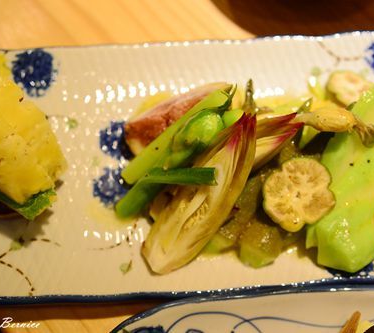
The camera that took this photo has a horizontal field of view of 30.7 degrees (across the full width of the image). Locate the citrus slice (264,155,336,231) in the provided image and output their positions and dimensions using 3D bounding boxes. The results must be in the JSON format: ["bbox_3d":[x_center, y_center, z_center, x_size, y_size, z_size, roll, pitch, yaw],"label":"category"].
[{"bbox_3d":[0.060,0.015,0.363,0.038,0.007,0.040,0,76,3],"label":"citrus slice"}]

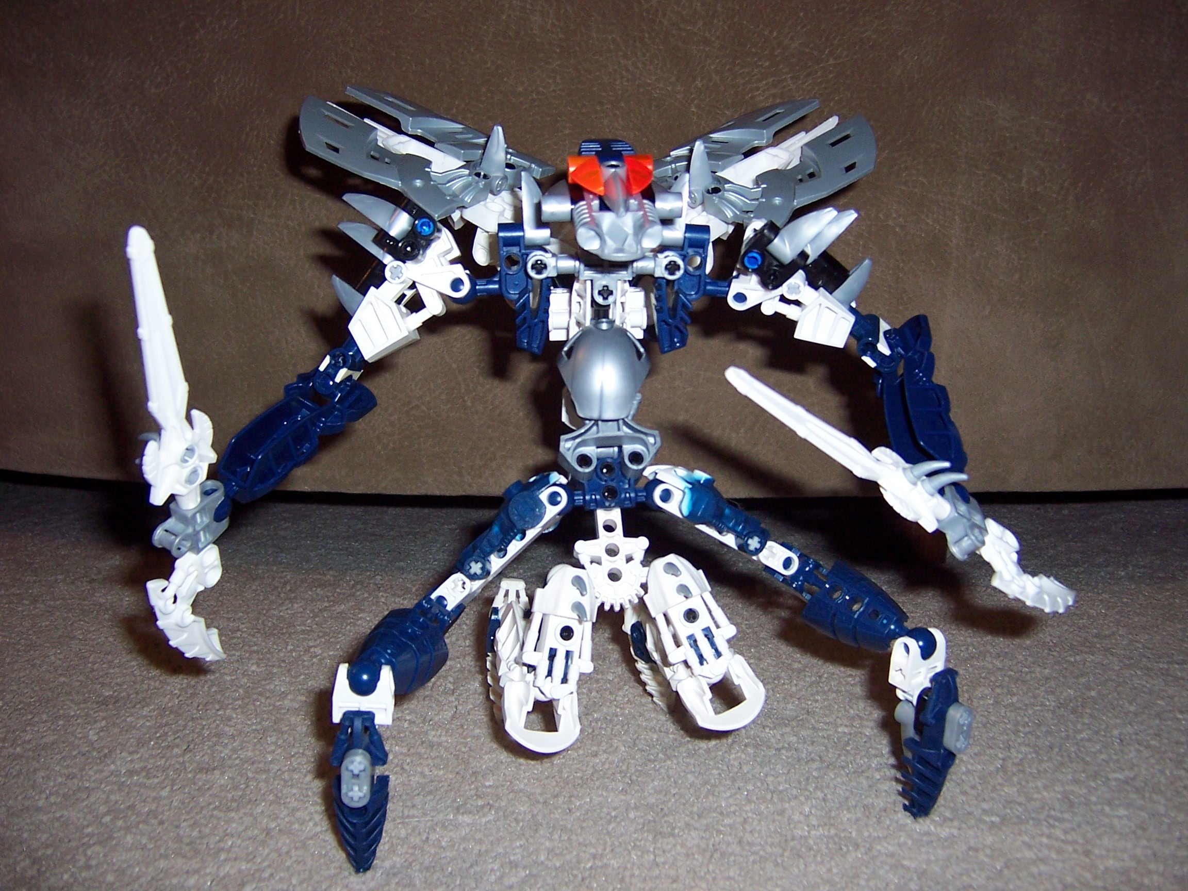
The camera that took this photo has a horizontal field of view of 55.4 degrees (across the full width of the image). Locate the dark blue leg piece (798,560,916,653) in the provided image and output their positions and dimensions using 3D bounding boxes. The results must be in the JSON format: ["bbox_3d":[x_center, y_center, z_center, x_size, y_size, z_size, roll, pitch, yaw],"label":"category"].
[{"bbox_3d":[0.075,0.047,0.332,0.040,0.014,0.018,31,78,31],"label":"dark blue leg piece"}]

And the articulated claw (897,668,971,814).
[{"bbox_3d":[0.096,0.083,0.318,0.019,0.042,0.015,15,10,33],"label":"articulated claw"}]

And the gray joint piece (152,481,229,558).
[{"bbox_3d":[-0.119,0.022,0.335,0.013,0.017,0.022,14,32,26],"label":"gray joint piece"}]

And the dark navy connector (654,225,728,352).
[{"bbox_3d":[0.029,-0.048,0.343,0.022,0.040,0.012,0,14,0],"label":"dark navy connector"}]

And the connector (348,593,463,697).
[{"bbox_3d":[-0.054,0.057,0.325,0.021,0.017,0.054,17,26,15],"label":"connector"}]

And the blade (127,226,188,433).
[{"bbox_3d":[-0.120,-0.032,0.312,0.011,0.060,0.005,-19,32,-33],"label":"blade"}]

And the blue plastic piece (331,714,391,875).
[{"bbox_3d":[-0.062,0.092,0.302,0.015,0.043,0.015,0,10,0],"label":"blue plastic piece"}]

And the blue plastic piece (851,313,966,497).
[{"bbox_3d":[0.098,-0.012,0.345,0.025,0.053,0.019,-20,0,22],"label":"blue plastic piece"}]

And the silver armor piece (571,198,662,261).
[{"bbox_3d":[0.007,-0.064,0.333,0.026,0.016,0.020,-2,20,-4],"label":"silver armor piece"}]

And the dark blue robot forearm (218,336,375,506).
[{"bbox_3d":[-0.088,-0.006,0.338,0.018,0.015,0.064,21,68,41],"label":"dark blue robot forearm"}]

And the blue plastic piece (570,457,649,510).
[{"bbox_3d":[0.005,0.012,0.357,0.025,0.017,0.010,-2,-12,0],"label":"blue plastic piece"}]

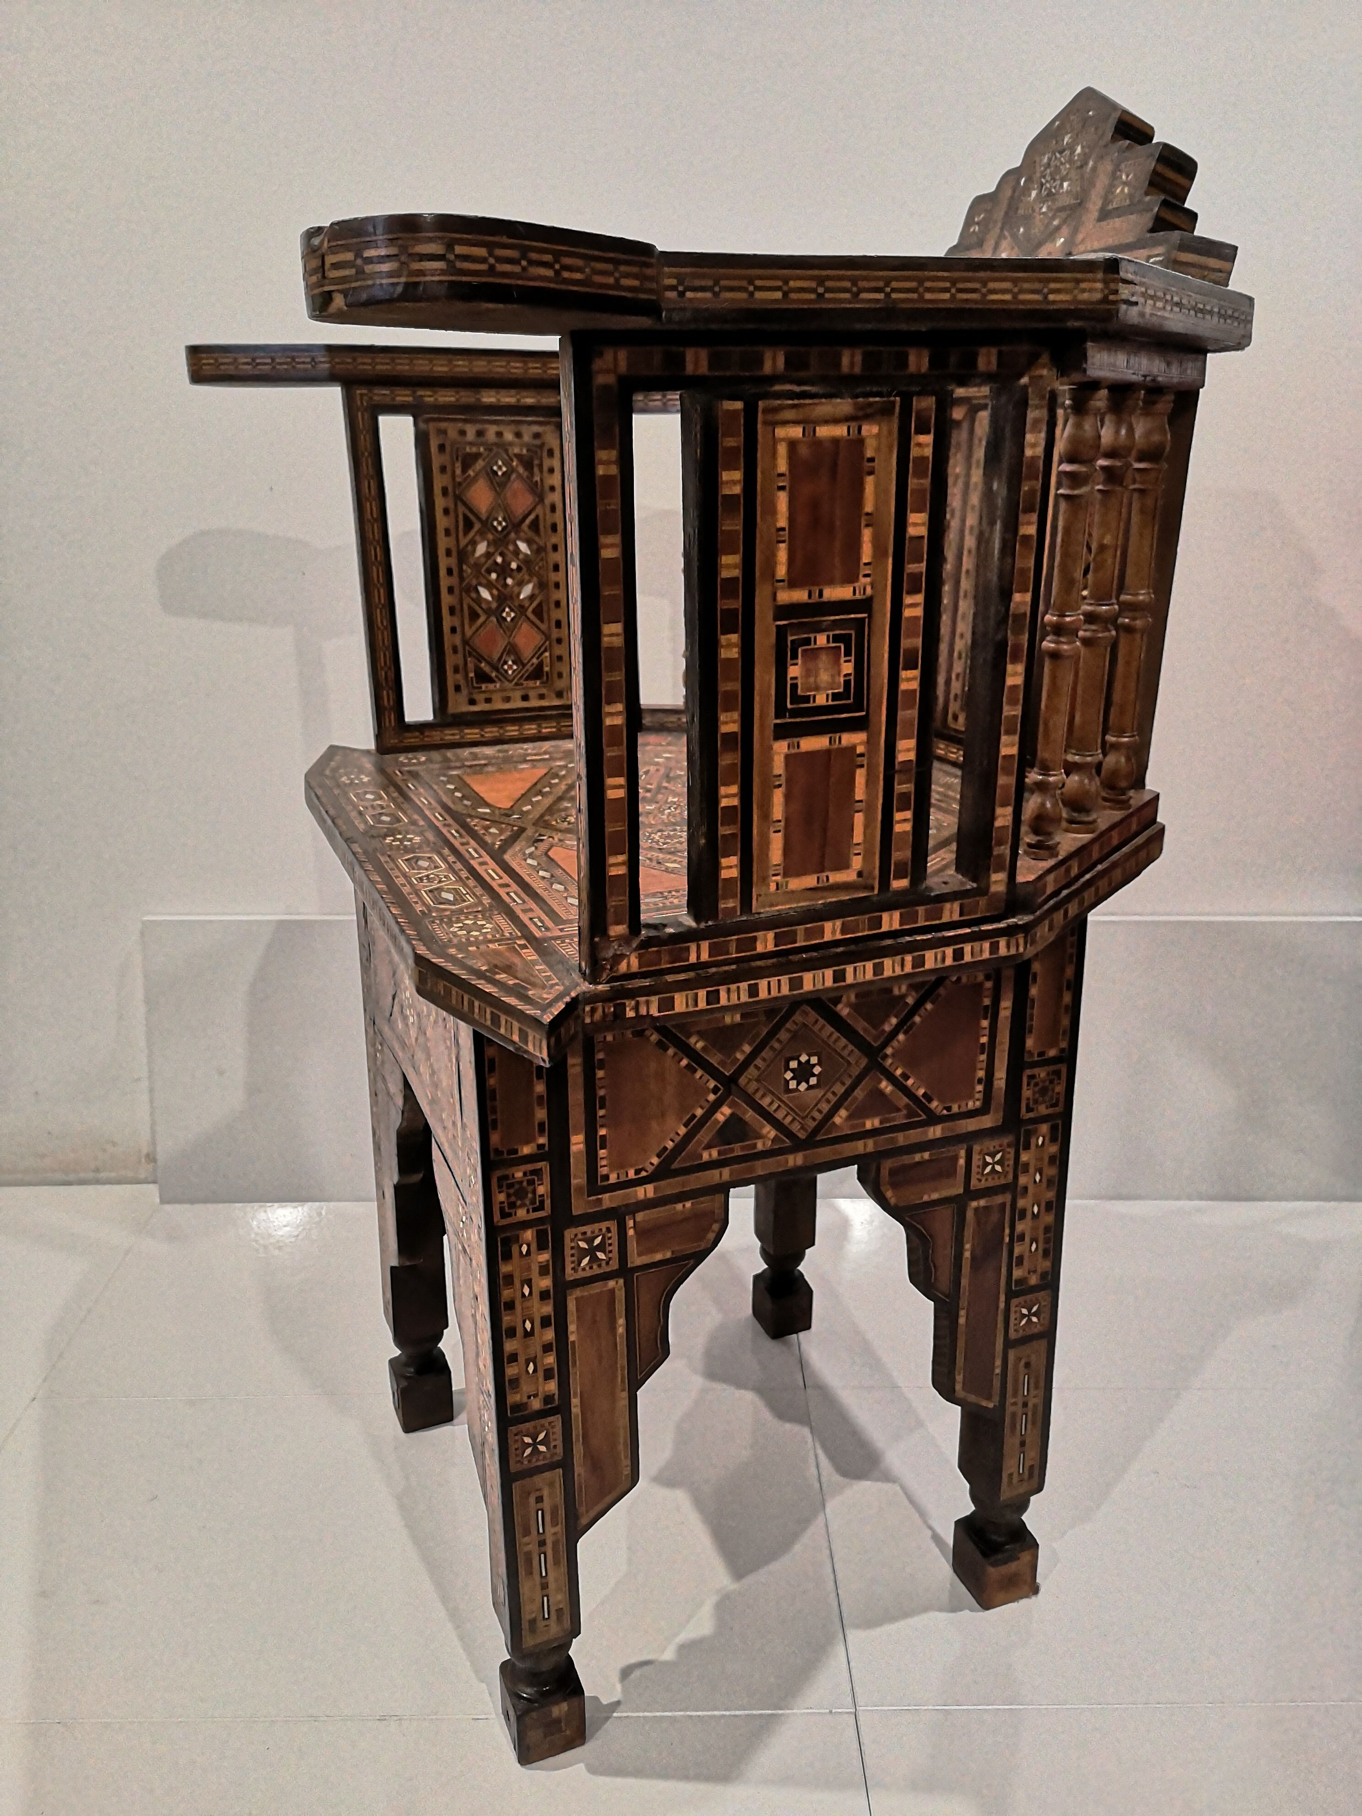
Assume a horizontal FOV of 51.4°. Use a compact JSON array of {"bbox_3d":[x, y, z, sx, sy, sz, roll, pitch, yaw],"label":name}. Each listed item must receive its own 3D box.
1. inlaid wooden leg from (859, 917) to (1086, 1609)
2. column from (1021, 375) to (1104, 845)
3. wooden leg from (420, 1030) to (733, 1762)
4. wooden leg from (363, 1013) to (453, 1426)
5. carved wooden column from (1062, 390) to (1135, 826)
[{"bbox_3d":[0.154,0.219,0.845,0.132,0.464,0.068,-8,19,-20],"label":"inlaid wooden leg"},{"bbox_3d":[0.183,-0.132,0.678,0.018,0.220,0.018,12,20,32],"label":"column"},{"bbox_3d":[-0.057,0.236,0.800,0.131,0.464,0.134,-8,19,-20],"label":"wooden leg"},{"bbox_3d":[-0.188,0.230,1.032,0.049,0.334,0.062,-8,19,-20],"label":"wooden leg"},{"bbox_3d":[0.215,-0.148,0.727,0.018,0.220,0.018,12,21,32],"label":"carved wooden column"}]

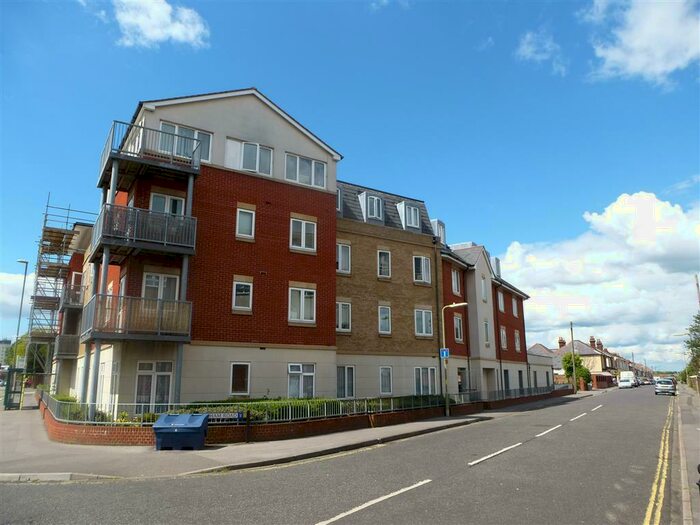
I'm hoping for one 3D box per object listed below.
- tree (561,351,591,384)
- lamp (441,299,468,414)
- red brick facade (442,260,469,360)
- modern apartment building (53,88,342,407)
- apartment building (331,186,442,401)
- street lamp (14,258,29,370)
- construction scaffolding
[{"bbox_3d":[23.588,11.285,50.648,3.000,3.720,3.000,-9,-15,33],"label":"tree"},{"bbox_3d":[4.707,4.144,21.115,1.350,4.960,0.280,-9,-15,33],"label":"lamp"},{"bbox_3d":[5.834,2.771,28.372,0.800,5.400,4.400,-8,-15,32],"label":"red brick facade"},{"bbox_3d":[-10.131,1.128,26.750,9.100,12.400,24.000,8,-15,-32],"label":"modern apartment building"},{"bbox_3d":[-1.153,2.248,27.761,7.700,10.600,9.500,8,-15,-32],"label":"apartment building"},{"bbox_3d":[-24.503,4.888,35.775,0.750,10.200,0.300,8,-15,-32],"label":"street lamp"},{"bbox_3d":[-18.577,2.546,30.832,2.900,12.400,6.000,8,-15,-32],"label":"construction scaffolding"}]

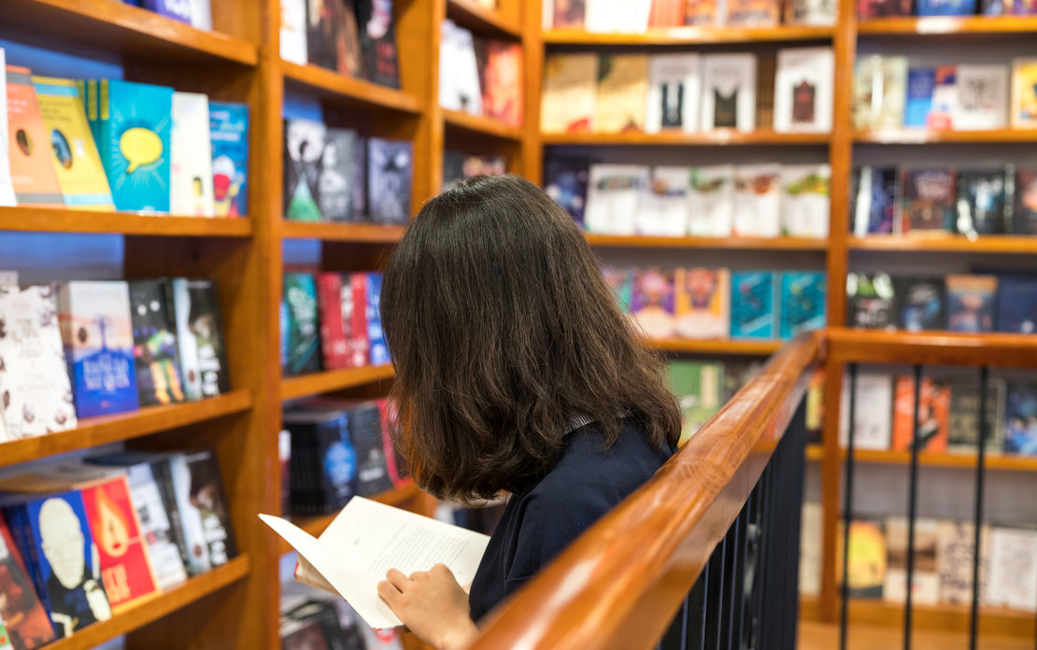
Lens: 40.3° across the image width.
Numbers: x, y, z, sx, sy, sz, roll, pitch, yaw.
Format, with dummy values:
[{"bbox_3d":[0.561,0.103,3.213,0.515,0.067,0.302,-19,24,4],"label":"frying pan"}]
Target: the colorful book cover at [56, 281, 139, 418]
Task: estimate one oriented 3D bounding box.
[{"bbox_3d":[-0.669,0.038,2.250,0.025,0.212,0.128,-4,1,29],"label":"colorful book cover"}]

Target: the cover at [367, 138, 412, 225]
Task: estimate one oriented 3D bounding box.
[{"bbox_3d":[-0.308,-0.333,3.313,0.022,0.197,0.158,2,3,34],"label":"cover"}]

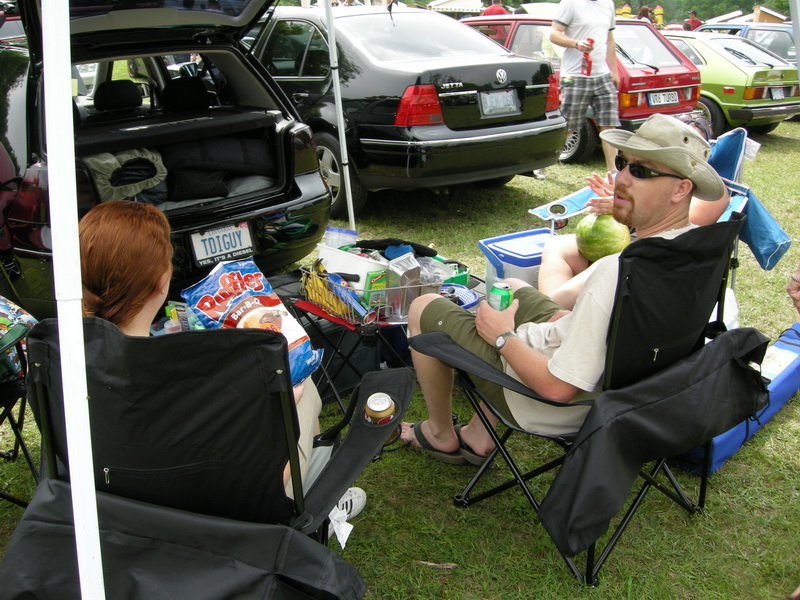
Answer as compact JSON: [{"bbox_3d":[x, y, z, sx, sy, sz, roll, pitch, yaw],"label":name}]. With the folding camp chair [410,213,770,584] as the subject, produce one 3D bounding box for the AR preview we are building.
[{"bbox_3d":[0.535,0.189,2.375,0.800,0.920,0.680,-15,24,-36],"label":"folding camp chair"}]

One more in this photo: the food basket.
[{"bbox_3d":[-0.105,-0.023,2.848,0.300,0.130,0.330,-11,21,-26],"label":"food basket"}]

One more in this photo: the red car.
[{"bbox_3d":[1.361,-2.494,9.403,1.610,1.390,3.800,-17,25,-39],"label":"red car"}]

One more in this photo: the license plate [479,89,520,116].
[{"bbox_3d":[0.672,-1.332,5.608,0.305,0.152,0.020,-15,12,-36],"label":"license plate"}]

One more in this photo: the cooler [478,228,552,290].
[{"bbox_3d":[0.644,-0.092,4.075,0.440,0.340,0.320,-11,21,-26],"label":"cooler"}]

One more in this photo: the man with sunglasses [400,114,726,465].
[{"bbox_3d":[0.445,0.032,2.436,0.620,1.180,0.980,-15,24,-36],"label":"man with sunglasses"}]

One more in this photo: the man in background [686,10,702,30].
[{"bbox_3d":[8.492,-7.520,24.284,0.330,1.750,0.500,-14,23,-33],"label":"man in background"}]

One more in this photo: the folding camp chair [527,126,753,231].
[{"bbox_3d":[1.056,-0.290,3.745,0.700,0.920,0.800,-11,22,-28],"label":"folding camp chair"}]

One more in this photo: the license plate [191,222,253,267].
[{"bbox_3d":[-0.822,-0.259,3.886,0.310,0.160,0.020,-16,11,-37],"label":"license plate"}]

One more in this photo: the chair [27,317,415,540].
[{"bbox_3d":[-0.375,0.374,1.888,0.770,0.910,0.670,4,20,13],"label":"chair"}]

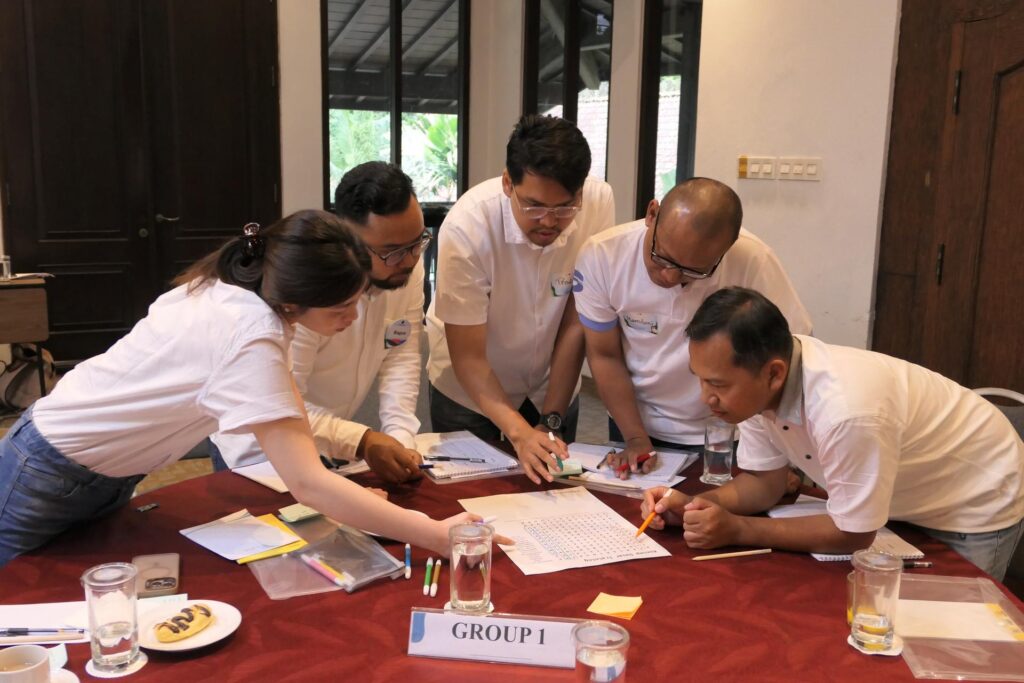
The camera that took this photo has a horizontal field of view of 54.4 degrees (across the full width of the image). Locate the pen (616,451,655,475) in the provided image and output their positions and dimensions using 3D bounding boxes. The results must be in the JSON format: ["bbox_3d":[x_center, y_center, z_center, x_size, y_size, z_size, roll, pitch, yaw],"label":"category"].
[{"bbox_3d":[0.294,0.280,2.337,0.140,0.011,0.011,-16,19,-42],"label":"pen"}]

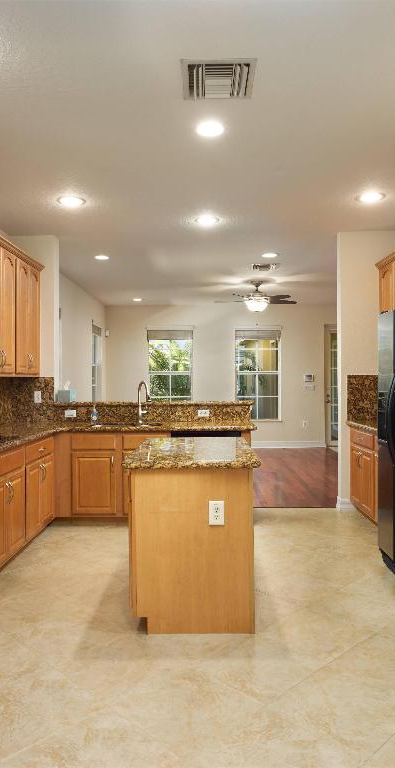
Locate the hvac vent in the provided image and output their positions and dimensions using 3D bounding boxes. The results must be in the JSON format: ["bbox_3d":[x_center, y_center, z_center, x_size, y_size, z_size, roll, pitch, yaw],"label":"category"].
[{"bbox_3d":[0.109,-1.553,2.689,0.360,0.025,0.360,0,0,0],"label":"hvac vent"}]

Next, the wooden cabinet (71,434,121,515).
[{"bbox_3d":[-0.927,0.831,5.138,0.458,0.776,0.600,0,0,1],"label":"wooden cabinet"}]

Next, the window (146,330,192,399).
[{"bbox_3d":[-0.547,-0.180,10.684,0.920,1.840,0.120,0,0,0],"label":"window"}]

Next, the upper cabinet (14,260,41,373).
[{"bbox_3d":[-1.747,-0.608,5.056,0.335,1.070,0.690,0,0,0],"label":"upper cabinet"}]

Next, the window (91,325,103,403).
[{"bbox_3d":[-1.879,-0.190,9.774,0.110,1.800,0.900,0,0,1],"label":"window"}]

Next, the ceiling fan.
[{"bbox_3d":[0.898,-1.305,8.024,1.280,0.480,1.280,0,0,1],"label":"ceiling fan"}]

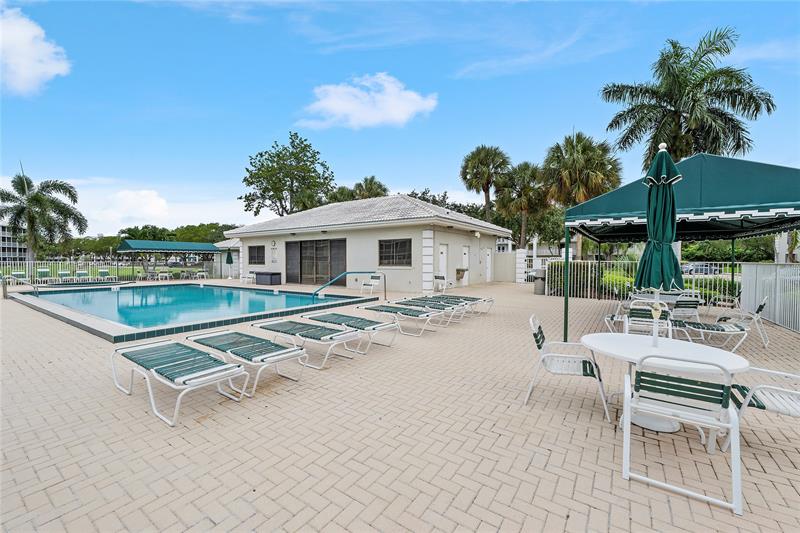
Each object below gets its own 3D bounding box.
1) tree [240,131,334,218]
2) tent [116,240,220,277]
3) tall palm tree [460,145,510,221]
[{"bbox_3d":[-10.731,-6.036,31.878,8.800,13.644,8.800,0,1,0],"label":"tree"},{"bbox_3d":[-18.848,-0.517,27.663,3.358,2.950,6.428,1,1,34],"label":"tent"},{"bbox_3d":[6.100,-3.861,23.923,3.600,9.722,3.600,0,1,0],"label":"tall palm tree"}]

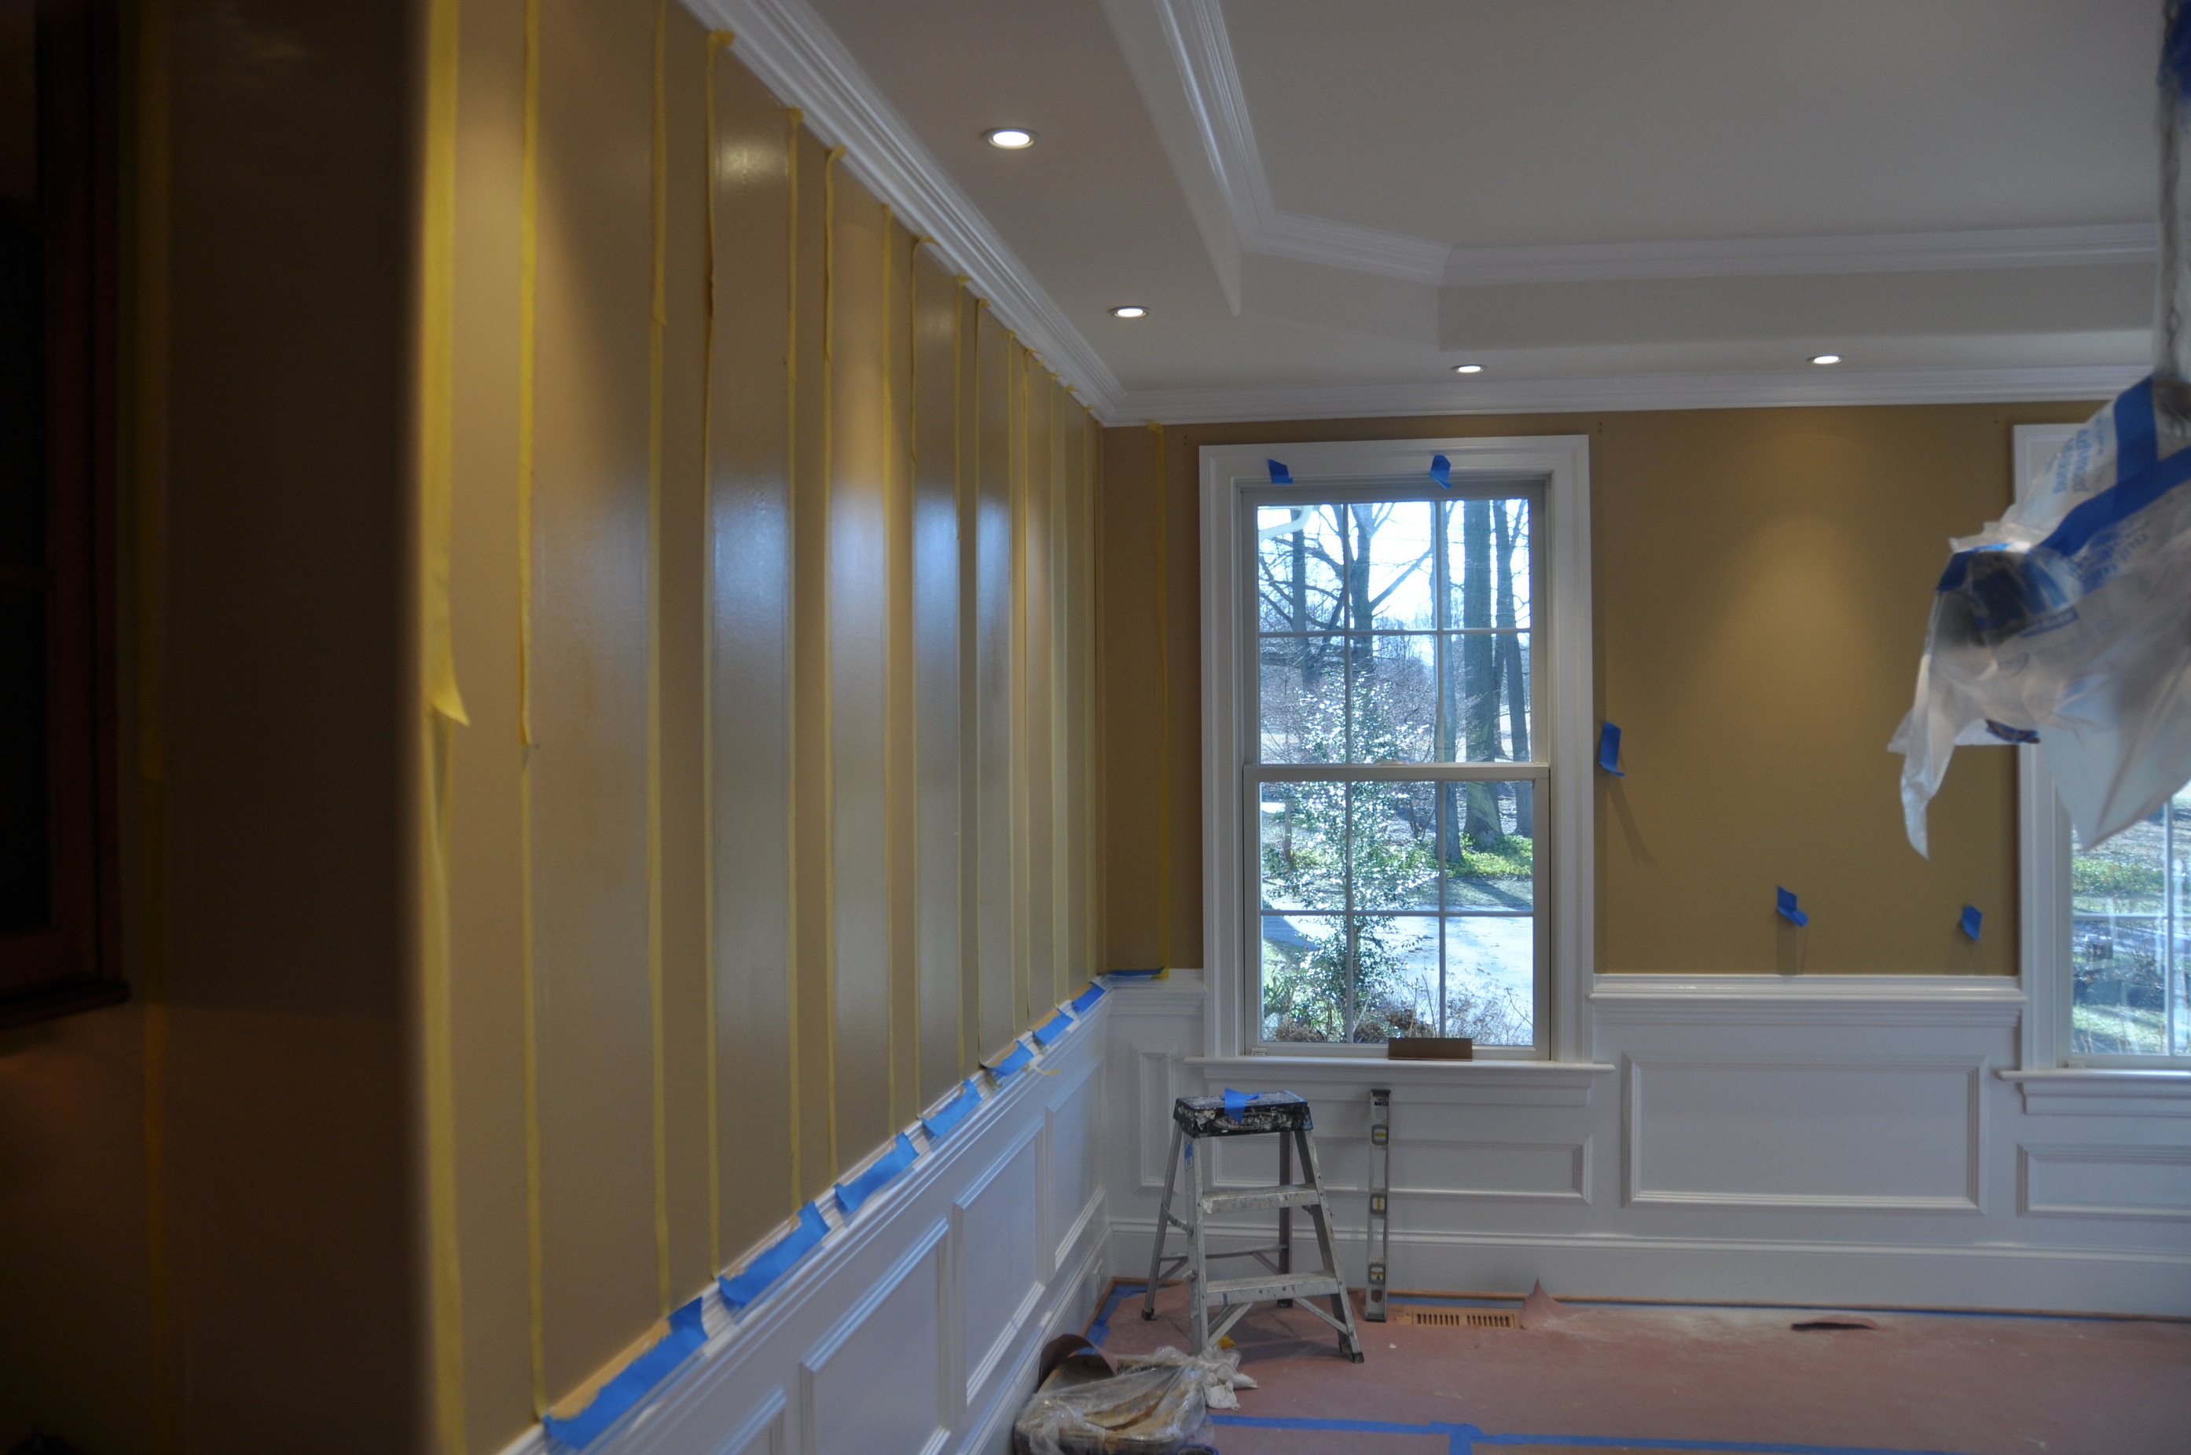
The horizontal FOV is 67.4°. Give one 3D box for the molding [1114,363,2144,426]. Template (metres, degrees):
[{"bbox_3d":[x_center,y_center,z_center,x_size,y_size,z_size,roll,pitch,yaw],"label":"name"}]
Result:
[{"bbox_3d":[1.557,-0.960,4.749,3.078,0.085,0.078,0,-1,6],"label":"molding"}]

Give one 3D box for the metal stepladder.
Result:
[{"bbox_3d":[0.412,1.335,4.440,0.455,0.640,0.456,0,-1,-14],"label":"metal stepladder"}]

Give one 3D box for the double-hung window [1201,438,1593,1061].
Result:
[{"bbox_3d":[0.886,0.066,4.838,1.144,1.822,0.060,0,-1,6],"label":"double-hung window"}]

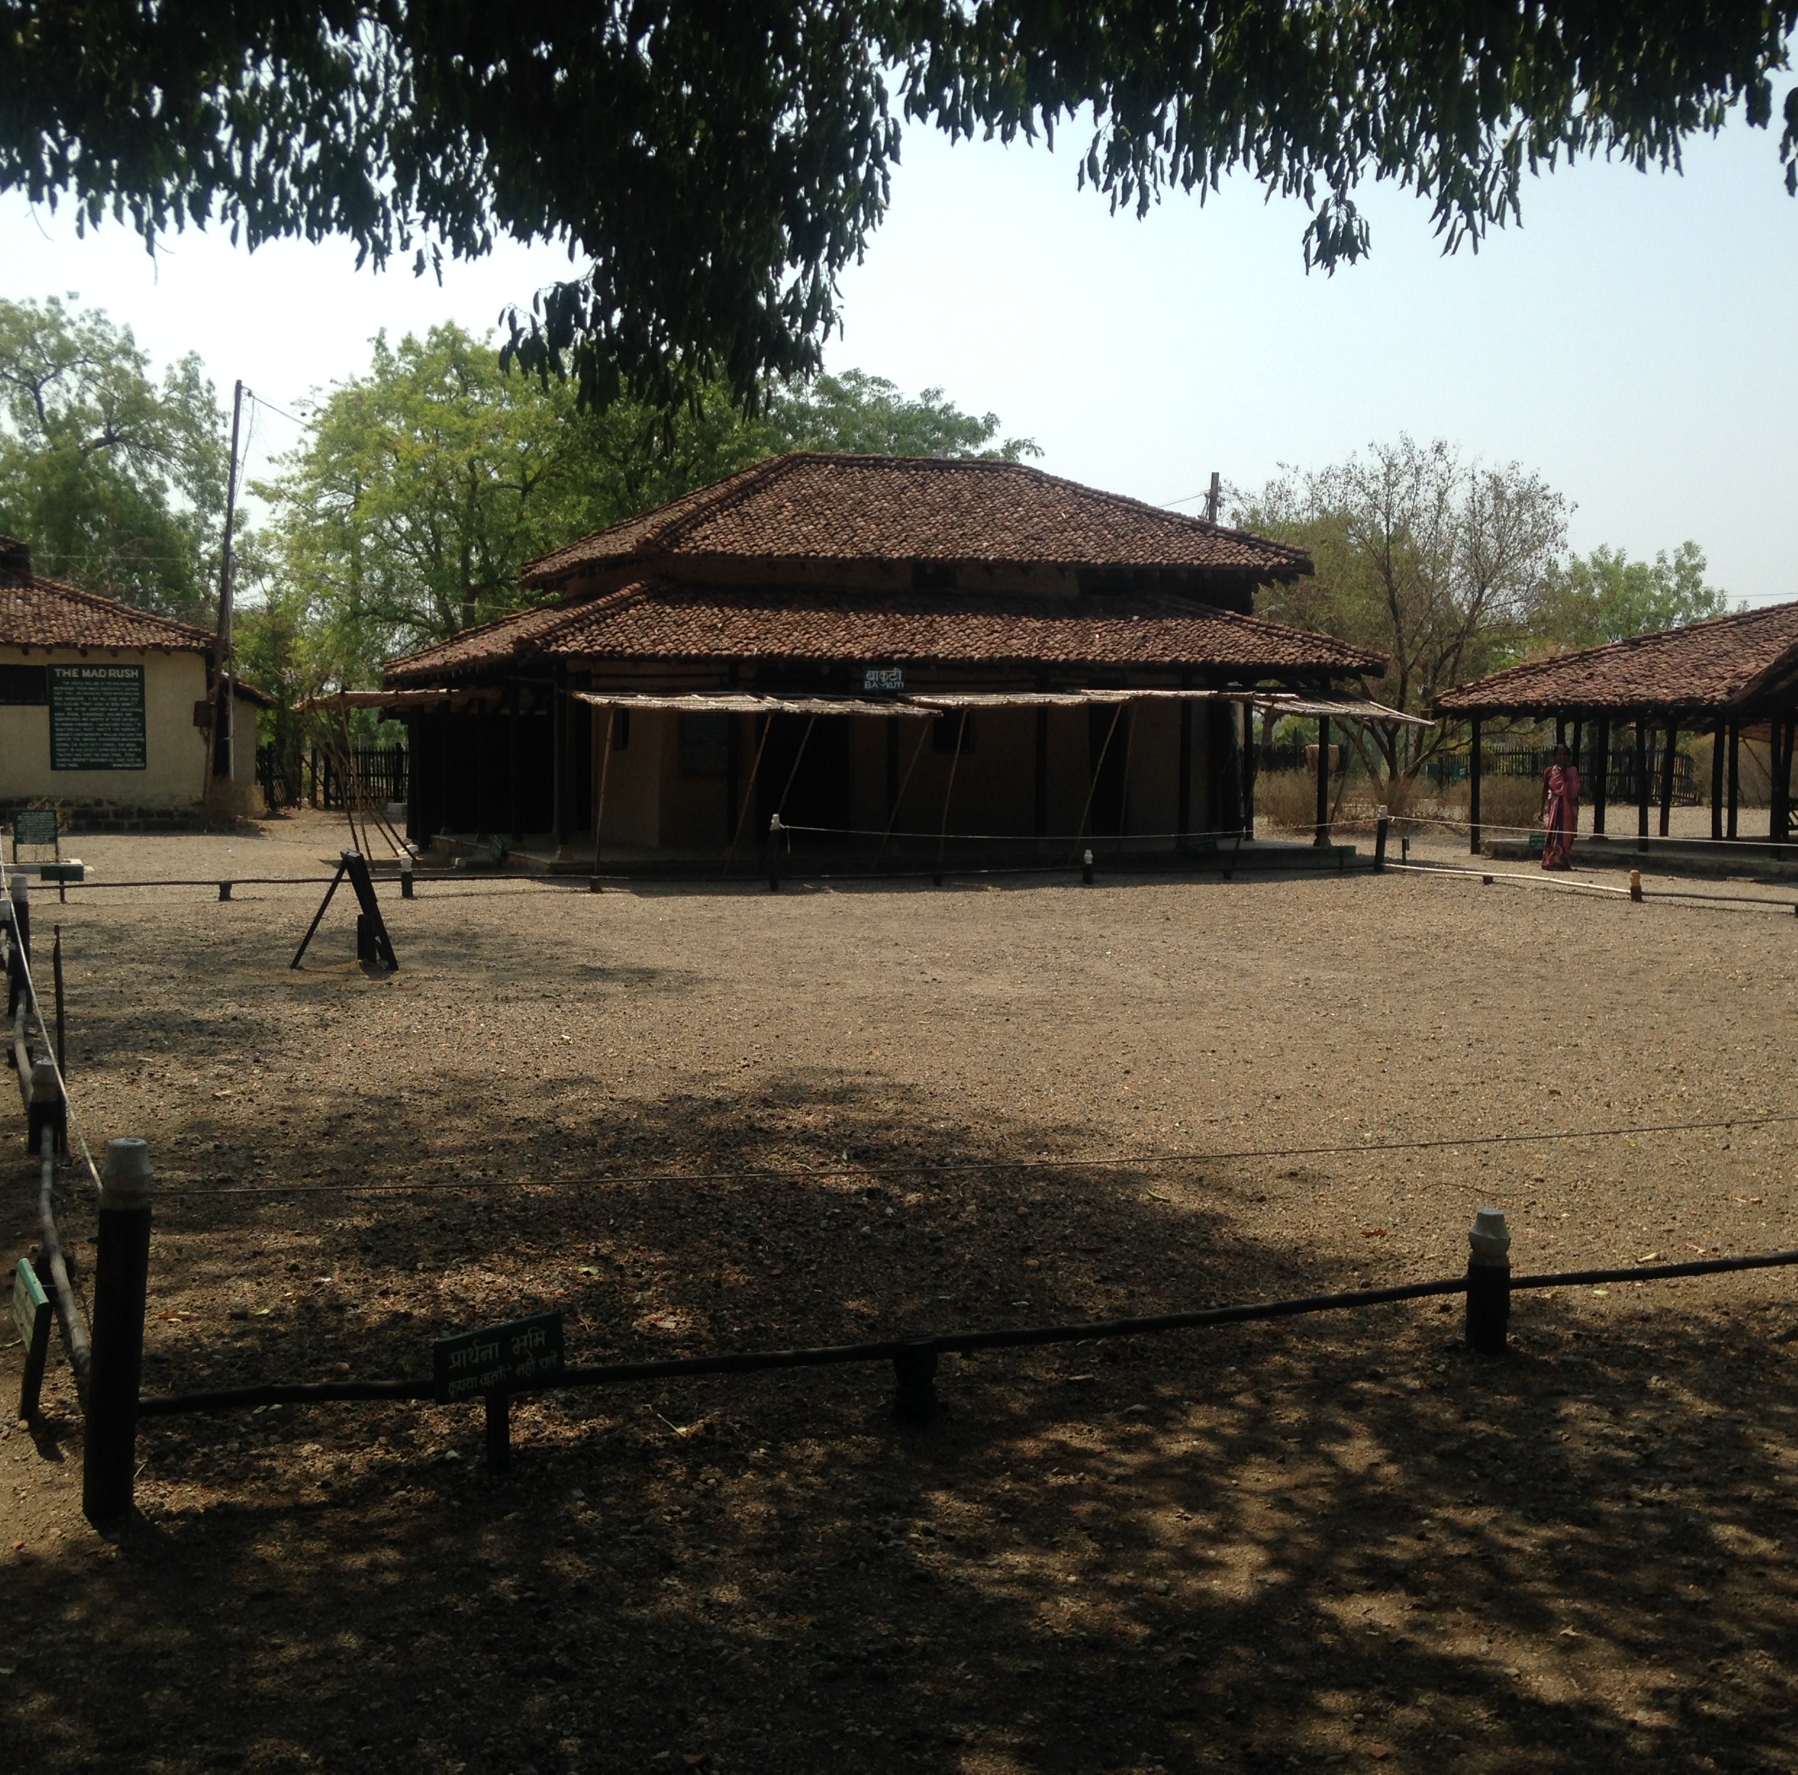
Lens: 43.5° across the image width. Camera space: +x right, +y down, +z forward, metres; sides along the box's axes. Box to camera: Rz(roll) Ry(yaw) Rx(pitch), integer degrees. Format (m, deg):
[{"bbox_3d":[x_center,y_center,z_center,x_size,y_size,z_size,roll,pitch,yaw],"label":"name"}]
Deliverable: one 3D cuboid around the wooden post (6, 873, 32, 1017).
[{"bbox_3d":[-5.074,0.331,13.018,0.100,0.803,0.100,-1,4,-21],"label":"wooden post"}]

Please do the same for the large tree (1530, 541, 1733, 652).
[{"bbox_3d":[18.530,-5.415,56.764,5.650,6.560,5.500,0,4,0],"label":"large tree"}]

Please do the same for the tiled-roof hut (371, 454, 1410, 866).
[{"bbox_3d":[-0.704,-3.438,32.601,11.900,5.750,10.300,-1,4,-21],"label":"tiled-roof hut"}]

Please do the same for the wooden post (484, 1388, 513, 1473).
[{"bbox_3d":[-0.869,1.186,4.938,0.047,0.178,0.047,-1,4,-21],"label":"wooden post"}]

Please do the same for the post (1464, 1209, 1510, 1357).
[{"bbox_3d":[1.532,1.030,5.893,0.105,0.370,0.105,1,4,-22],"label":"post"}]

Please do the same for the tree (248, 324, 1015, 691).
[{"bbox_3d":[-5.320,-6.678,47.663,16.360,10.210,12.000,0,4,0],"label":"tree"}]

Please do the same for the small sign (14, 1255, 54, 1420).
[{"bbox_3d":[-2.018,1.092,5.309,0.050,0.320,0.330,13,-3,-30],"label":"small sign"}]

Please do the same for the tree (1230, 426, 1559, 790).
[{"bbox_3d":[9.611,-4.876,42.770,6.340,7.310,6.000,0,4,0],"label":"tree"}]

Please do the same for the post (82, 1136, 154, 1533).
[{"bbox_3d":[-1.583,0.904,4.609,0.105,0.782,0.105,1,4,-22],"label":"post"}]

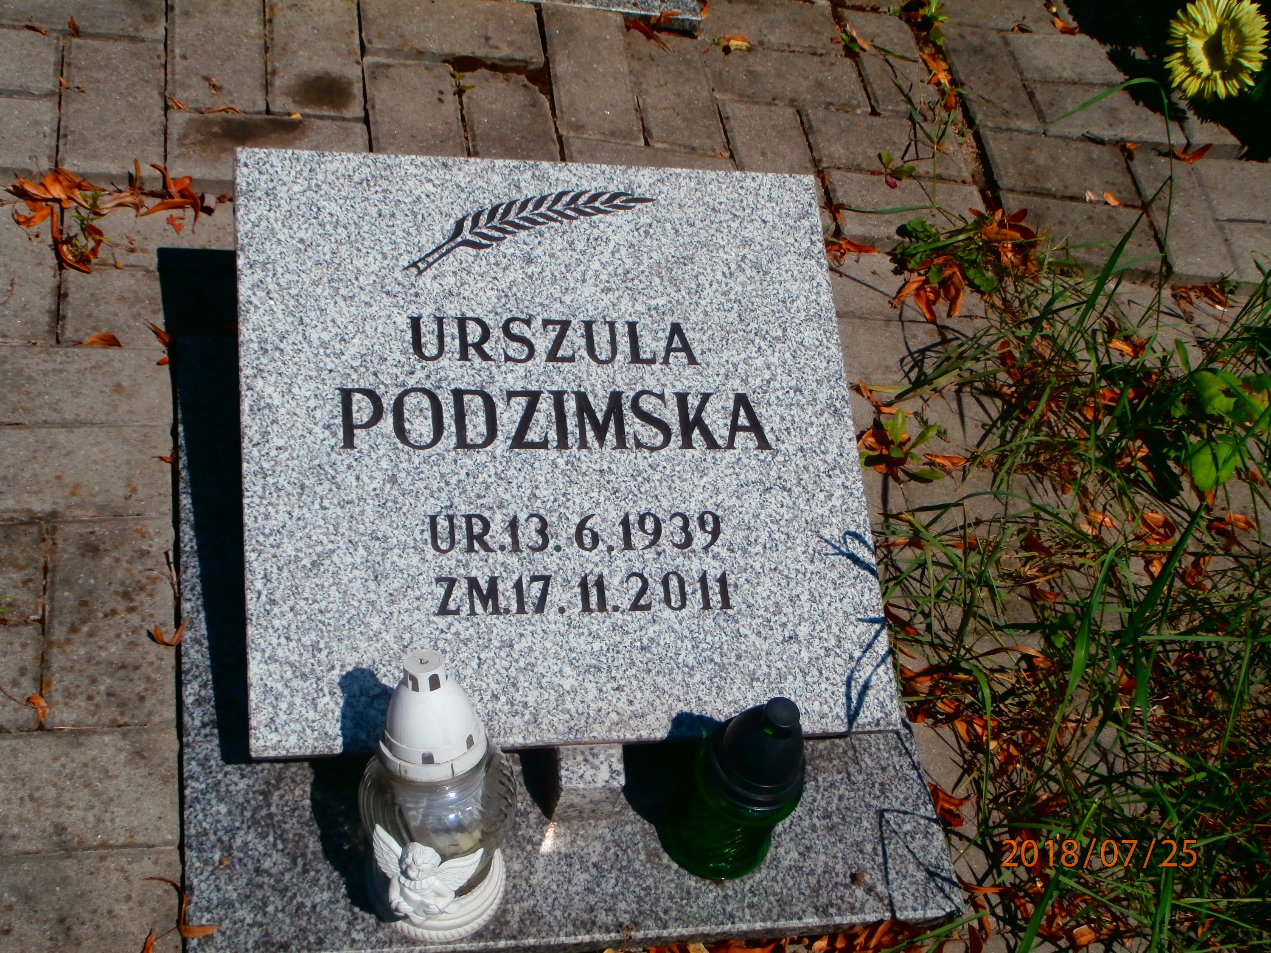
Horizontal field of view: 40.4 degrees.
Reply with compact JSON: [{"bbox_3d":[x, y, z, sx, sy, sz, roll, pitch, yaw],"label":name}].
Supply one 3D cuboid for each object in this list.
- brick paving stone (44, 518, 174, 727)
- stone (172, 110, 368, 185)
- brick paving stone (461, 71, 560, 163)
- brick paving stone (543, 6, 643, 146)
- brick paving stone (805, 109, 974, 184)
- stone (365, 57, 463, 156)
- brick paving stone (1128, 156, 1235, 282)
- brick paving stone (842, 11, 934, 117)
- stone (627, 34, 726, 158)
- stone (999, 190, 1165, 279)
[{"bbox_3d":[-0.428,0.133,1.412,0.100,0.060,0.200,-1,52,-16],"label":"brick paving stone"},{"bbox_3d":[-0.376,-0.309,1.765,0.200,0.060,0.100,0,52,-19],"label":"stone"},{"bbox_3d":[-0.142,-0.355,1.891,0.100,0.060,0.200,1,52,-18],"label":"brick paving stone"},{"bbox_3d":[-0.058,-0.439,1.984,0.100,0.060,0.200,3,54,-18],"label":"brick paving stone"},{"bbox_3d":[0.289,-0.374,2.064,0.200,0.060,0.100,2,54,-19],"label":"brick paving stone"},{"bbox_3d":[-0.237,-0.350,1.843,0.100,0.060,0.200,1,53,-17],"label":"stone"},{"bbox_3d":[0.667,-0.306,2.159,0.100,0.060,0.200,5,53,-17],"label":"brick paving stone"},{"bbox_3d":[0.309,-0.494,2.161,0.100,0.060,0.200,1,52,-18],"label":"brick paving stone"},{"bbox_3d":[0.034,-0.428,2.011,0.100,0.060,0.200,1,55,-19],"label":"stone"},{"bbox_3d":[0.526,-0.274,2.079,0.200,0.060,0.100,4,51,-16],"label":"stone"}]

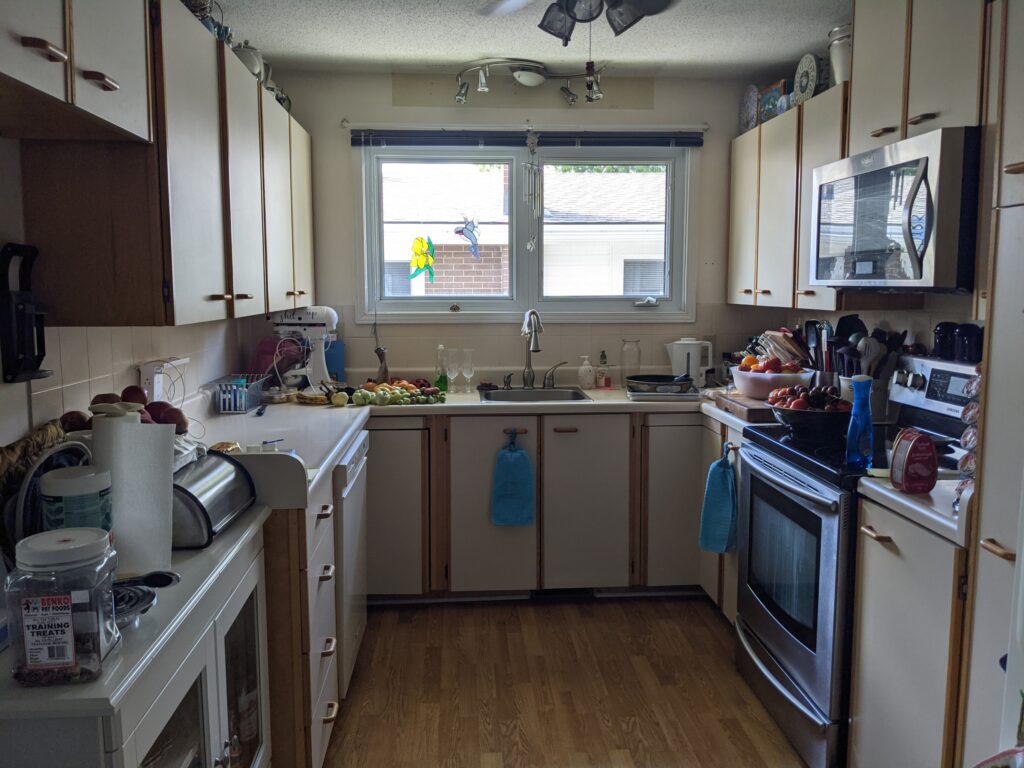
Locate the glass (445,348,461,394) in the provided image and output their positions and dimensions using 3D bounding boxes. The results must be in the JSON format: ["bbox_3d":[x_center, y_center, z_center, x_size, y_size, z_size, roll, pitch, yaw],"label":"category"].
[{"bbox_3d":[-0.281,-0.056,3.755,0.063,0.205,0.063,-1,7,-4],"label":"glass"}]

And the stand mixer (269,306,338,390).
[{"bbox_3d":[-0.966,-0.155,3.719,0.360,0.420,0.260,1,7,6],"label":"stand mixer"}]

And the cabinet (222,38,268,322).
[{"bbox_3d":[-1.028,-0.632,2.607,0.335,0.810,0.455,-1,7,-4],"label":"cabinet"}]

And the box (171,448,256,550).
[{"bbox_3d":[-0.768,0.244,1.833,0.250,0.158,0.360,-1,7,-4],"label":"box"}]

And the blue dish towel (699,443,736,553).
[{"bbox_3d":[0.791,0.422,3.056,0.085,0.420,0.180,-1,7,-4],"label":"blue dish towel"}]

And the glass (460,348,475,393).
[{"bbox_3d":[-0.217,-0.067,3.875,0.070,0.210,0.070,-1,7,-4],"label":"glass"}]

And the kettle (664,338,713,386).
[{"bbox_3d":[0.875,-0.105,3.968,0.240,0.243,0.155,-1,7,-4],"label":"kettle"}]

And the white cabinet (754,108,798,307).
[{"bbox_3d":[1.294,-0.743,3.466,0.315,0.815,0.440,-1,7,-4],"label":"white cabinet"}]

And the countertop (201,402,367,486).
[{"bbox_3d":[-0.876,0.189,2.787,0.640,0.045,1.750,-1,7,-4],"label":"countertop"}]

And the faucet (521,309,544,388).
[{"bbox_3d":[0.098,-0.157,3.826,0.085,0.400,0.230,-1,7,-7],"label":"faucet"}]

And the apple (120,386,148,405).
[{"bbox_3d":[-0.889,0.033,1.880,0.064,0.060,0.064,-1,7,-4],"label":"apple"}]

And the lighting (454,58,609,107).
[{"bbox_3d":[0.086,-1.369,3.586,0.690,0.190,0.300,-1,7,-4],"label":"lighting"}]

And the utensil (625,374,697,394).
[{"bbox_3d":[0.683,-0.006,3.679,0.320,0.060,0.320,-1,7,-4],"label":"utensil"}]

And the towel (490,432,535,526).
[{"bbox_3d":[0.002,0.409,3.441,0.190,0.410,0.040,-1,7,-4],"label":"towel"}]

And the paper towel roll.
[{"bbox_3d":[-0.728,0.210,1.538,0.135,0.285,0.135,-1,7,-4],"label":"paper towel roll"}]

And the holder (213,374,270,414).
[{"bbox_3d":[-1.104,0.041,3.281,0.170,0.125,0.345,-1,7,-4],"label":"holder"}]

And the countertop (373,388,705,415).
[{"bbox_3d":[0.090,0.070,3.714,1.440,0.043,0.630,-1,7,-4],"label":"countertop"}]

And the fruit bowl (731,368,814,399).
[{"bbox_3d":[1.082,-0.004,3.329,0.350,0.120,0.350,0,7,0],"label":"fruit bowl"}]

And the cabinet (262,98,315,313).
[{"bbox_3d":[-1.057,-0.703,3.242,0.330,0.790,0.970,-1,7,-4],"label":"cabinet"}]

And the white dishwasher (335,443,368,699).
[{"bbox_3d":[-0.862,0.643,2.925,0.600,0.840,0.600,-1,7,-4],"label":"white dishwasher"}]

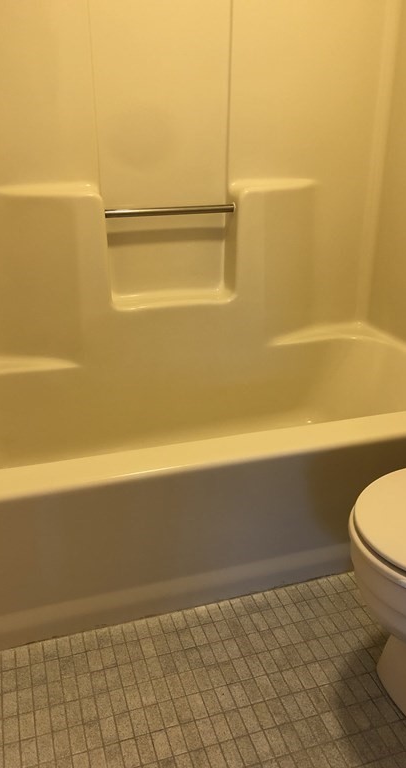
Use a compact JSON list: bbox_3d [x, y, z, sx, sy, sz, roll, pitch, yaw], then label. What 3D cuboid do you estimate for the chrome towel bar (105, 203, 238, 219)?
[{"bbox_3d":[-0.090,-0.495,1.780,0.389,0.024,0.025,-7,23,-17],"label":"chrome towel bar"}]

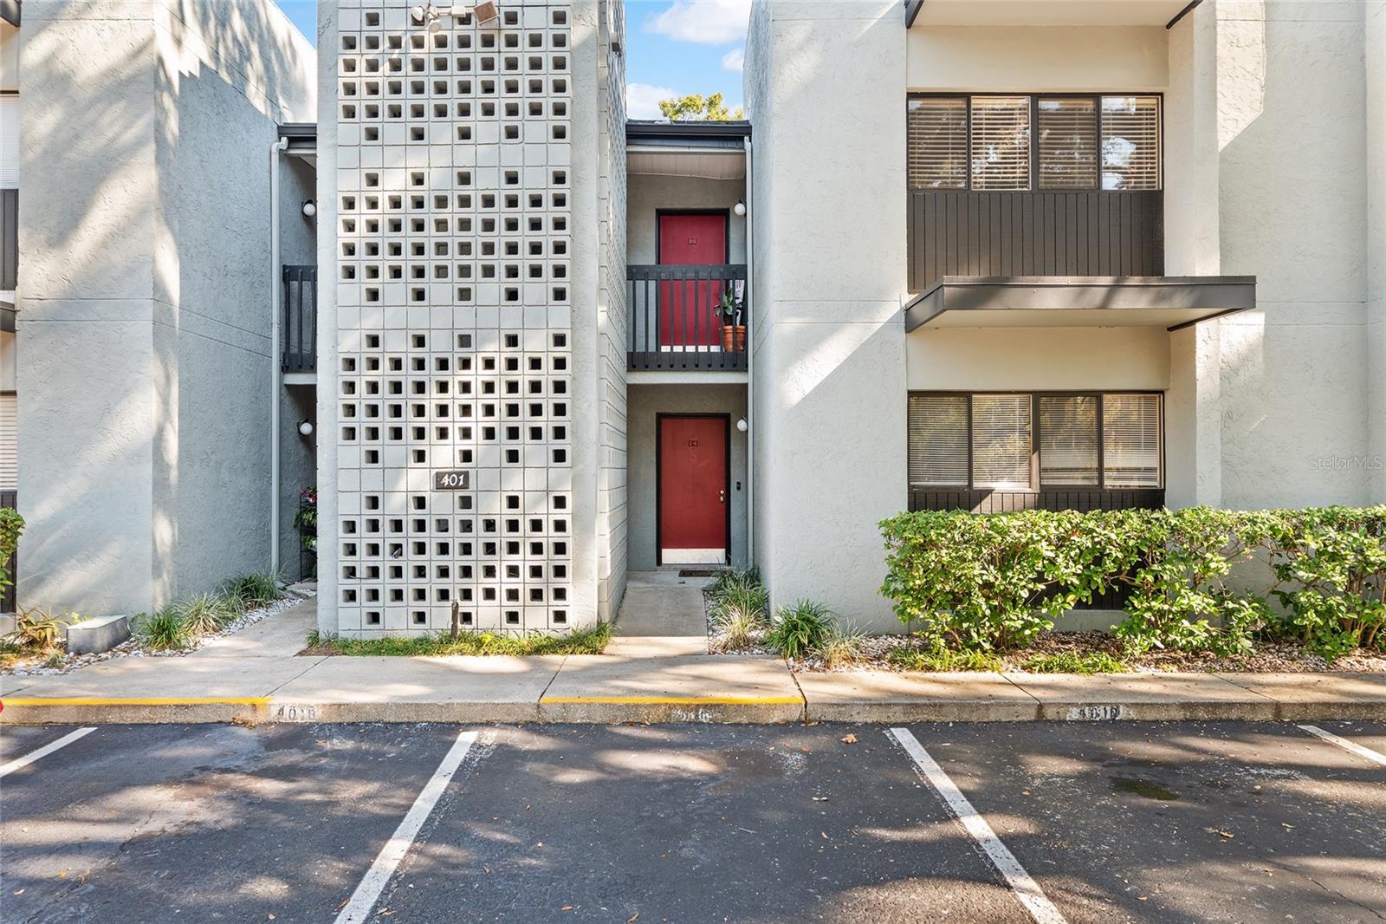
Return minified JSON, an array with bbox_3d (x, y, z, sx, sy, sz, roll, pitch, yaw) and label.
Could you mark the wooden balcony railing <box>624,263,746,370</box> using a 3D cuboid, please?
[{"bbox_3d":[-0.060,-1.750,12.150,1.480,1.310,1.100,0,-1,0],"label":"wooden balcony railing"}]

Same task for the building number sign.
[{"bbox_3d":[-2.124,0.163,8.500,0.300,0.165,0.030,0,-1,0],"label":"building number sign"}]

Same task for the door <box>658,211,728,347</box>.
[{"bbox_3d":[0.003,-2.432,13.430,0.920,2.030,0.070,0,-1,0],"label":"door"}]

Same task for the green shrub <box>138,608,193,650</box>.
[{"bbox_3d":[-4.565,1.443,8.330,0.450,0.340,0.430,0,-1,0],"label":"green shrub"}]

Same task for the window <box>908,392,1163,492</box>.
[{"bbox_3d":[3.198,-0.187,8.980,2.370,0.940,0.100,0,-1,0],"label":"window"}]

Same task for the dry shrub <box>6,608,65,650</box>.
[{"bbox_3d":[-5.670,1.438,8.300,0.500,0.350,0.460,0,-1,0],"label":"dry shrub"}]

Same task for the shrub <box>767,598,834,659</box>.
[{"bbox_3d":[0.899,1.391,8.030,0.560,0.460,0.540,0,-1,0],"label":"shrub"}]

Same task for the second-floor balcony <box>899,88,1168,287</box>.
[{"bbox_3d":[3.226,-2.519,9.030,2.390,1.860,0.200,0,-1,0],"label":"second-floor balcony"}]

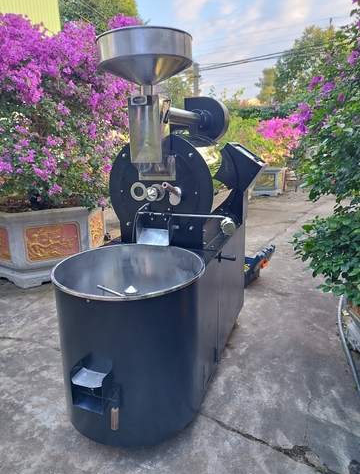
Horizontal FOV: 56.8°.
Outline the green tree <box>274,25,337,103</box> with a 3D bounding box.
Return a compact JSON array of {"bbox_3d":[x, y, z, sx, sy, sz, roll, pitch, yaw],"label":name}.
[{"bbox_3d":[7.641,-8.691,20.475,4.600,7.638,4.400,-1,15,0],"label":"green tree"}]

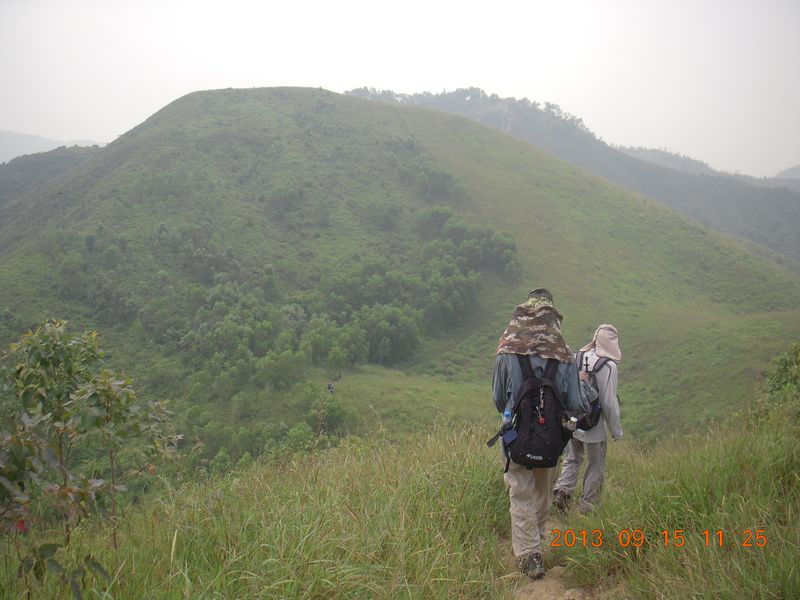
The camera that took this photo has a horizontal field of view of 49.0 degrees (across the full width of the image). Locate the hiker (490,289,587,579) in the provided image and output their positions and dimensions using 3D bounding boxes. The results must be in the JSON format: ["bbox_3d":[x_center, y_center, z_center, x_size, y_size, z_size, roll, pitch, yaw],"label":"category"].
[{"bbox_3d":[0.813,0.772,5.120,0.560,1.690,0.560,1,4,14],"label":"hiker"}]

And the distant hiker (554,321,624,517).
[{"bbox_3d":[1.584,1.010,7.420,0.510,1.620,0.580,3,5,36],"label":"distant hiker"}]

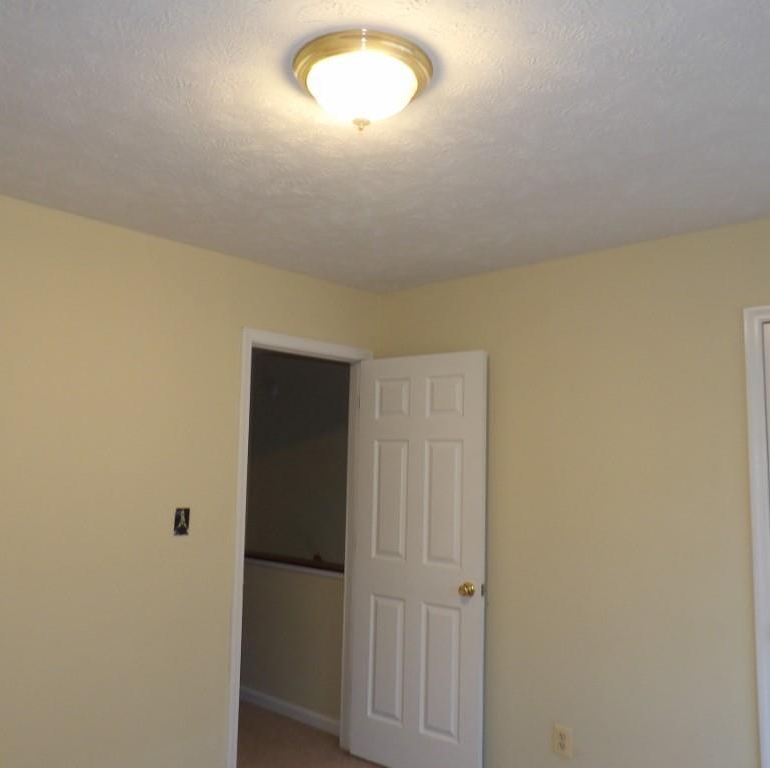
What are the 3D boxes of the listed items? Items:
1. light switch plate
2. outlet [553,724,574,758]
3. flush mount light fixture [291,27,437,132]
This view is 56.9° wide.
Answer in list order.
[{"bbox_3d":[-0.858,0.588,3.017,0.010,0.115,0.070,-5,-8,43],"label":"light switch plate"},{"bbox_3d":[0.766,1.535,3.051,0.080,0.122,0.010,-5,-8,43],"label":"outlet"},{"bbox_3d":[-0.053,-0.685,1.700,0.335,0.155,0.335,1,-6,0],"label":"flush mount light fixture"}]

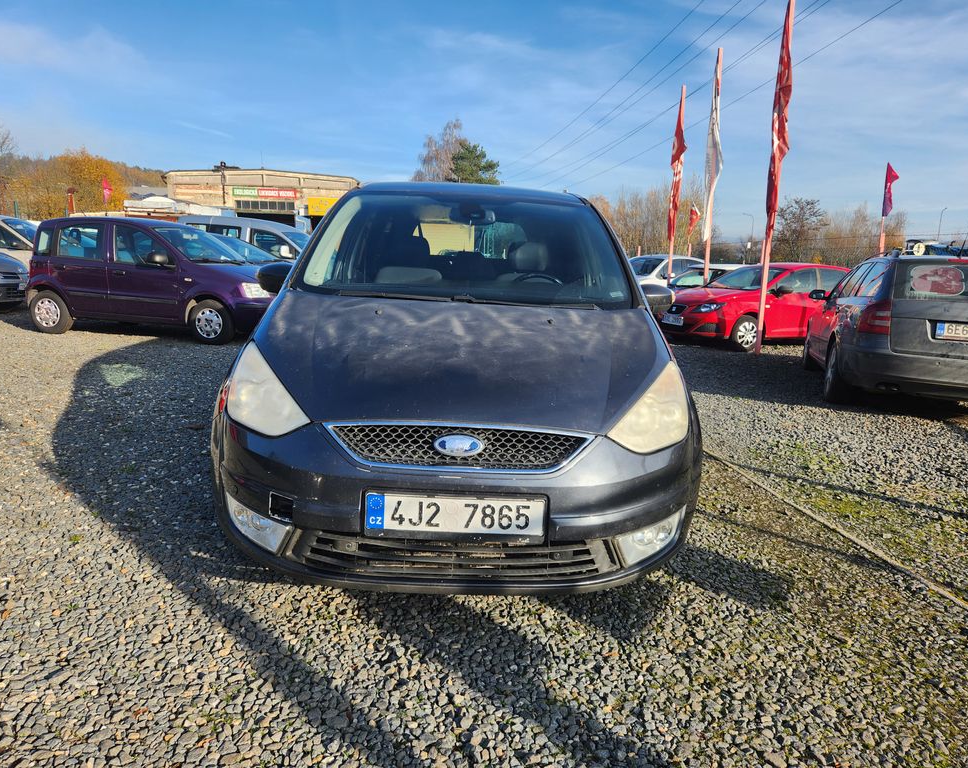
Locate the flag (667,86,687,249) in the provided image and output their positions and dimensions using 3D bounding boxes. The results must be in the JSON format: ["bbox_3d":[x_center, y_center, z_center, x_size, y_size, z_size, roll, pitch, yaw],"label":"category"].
[{"bbox_3d":[4.636,-5.222,16.303,0.380,3.682,0.220,1,10,0],"label":"flag"}]

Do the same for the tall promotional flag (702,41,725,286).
[{"bbox_3d":[4.488,-3.681,13.426,0.380,5.483,0.250,1,10,0],"label":"tall promotional flag"}]

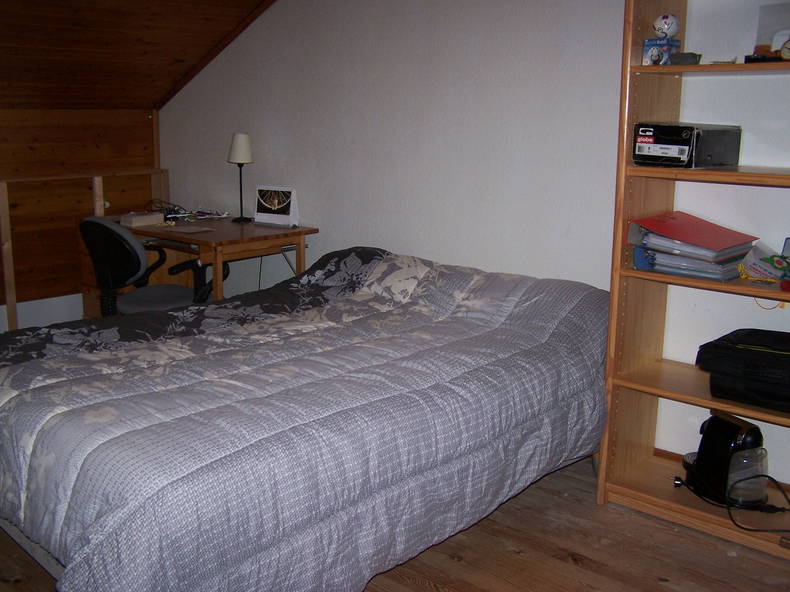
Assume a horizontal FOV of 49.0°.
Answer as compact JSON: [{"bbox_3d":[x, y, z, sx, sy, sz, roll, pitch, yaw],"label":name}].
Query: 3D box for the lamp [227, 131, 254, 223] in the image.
[{"bbox_3d":[-0.759,-0.589,4.329,0.135,0.428,0.135,0,12,0],"label":"lamp"}]

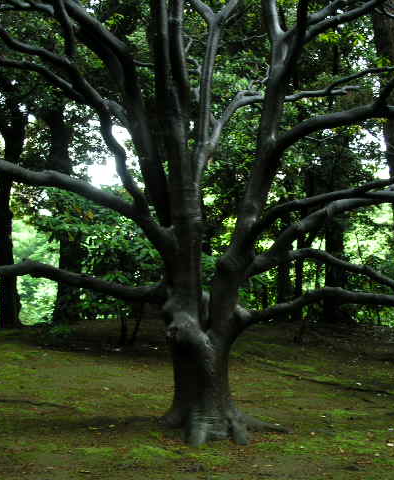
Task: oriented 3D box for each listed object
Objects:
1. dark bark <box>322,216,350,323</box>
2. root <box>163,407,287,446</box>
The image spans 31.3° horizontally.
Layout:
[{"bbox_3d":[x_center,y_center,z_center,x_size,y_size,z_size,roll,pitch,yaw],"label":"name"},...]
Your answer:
[{"bbox_3d":[2.858,0.609,14.500,0.520,2.150,0.500,0,-2,0],"label":"dark bark"},{"bbox_3d":[0.227,1.523,5.800,1.030,0.280,0.800,0,-2,0],"label":"root"}]

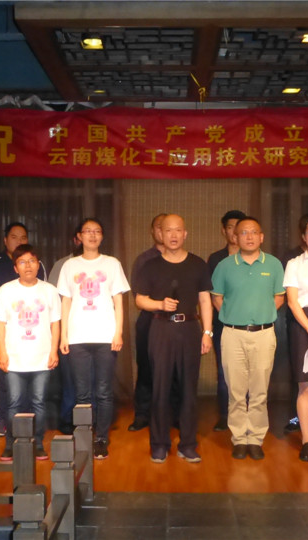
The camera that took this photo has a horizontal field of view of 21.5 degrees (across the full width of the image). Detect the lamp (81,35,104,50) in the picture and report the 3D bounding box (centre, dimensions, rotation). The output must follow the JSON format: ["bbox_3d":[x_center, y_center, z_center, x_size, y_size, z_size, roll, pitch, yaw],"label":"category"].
[{"bbox_3d":[-0.446,-1.620,5.800,0.155,0.060,0.160,0,0,1],"label":"lamp"}]

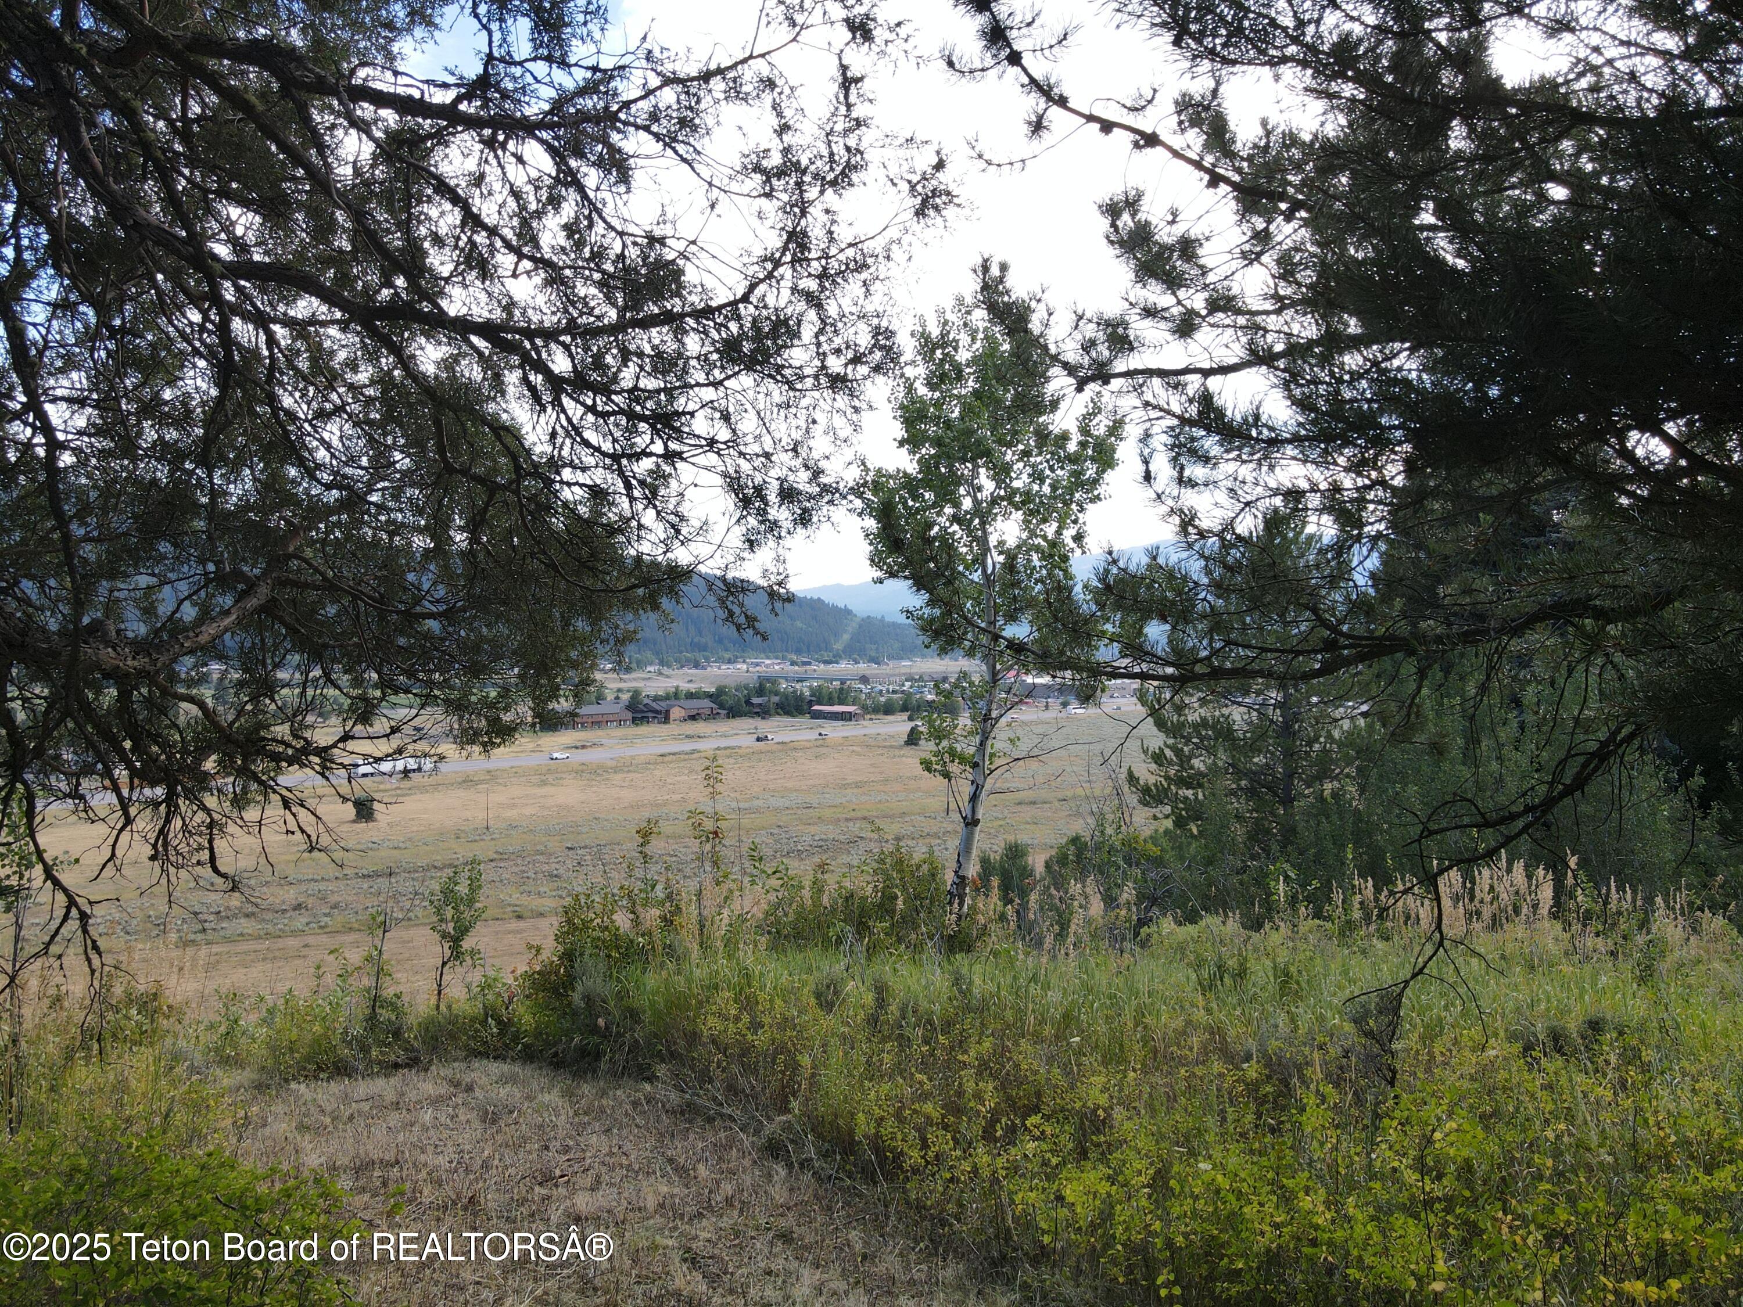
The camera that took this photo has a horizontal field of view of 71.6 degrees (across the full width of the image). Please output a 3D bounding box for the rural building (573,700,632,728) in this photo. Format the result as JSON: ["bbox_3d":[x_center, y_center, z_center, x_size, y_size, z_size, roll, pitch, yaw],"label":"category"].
[{"bbox_3d":[-104.500,23.700,457.050,12.000,8.300,25.500,0,1,39],"label":"rural building"}]

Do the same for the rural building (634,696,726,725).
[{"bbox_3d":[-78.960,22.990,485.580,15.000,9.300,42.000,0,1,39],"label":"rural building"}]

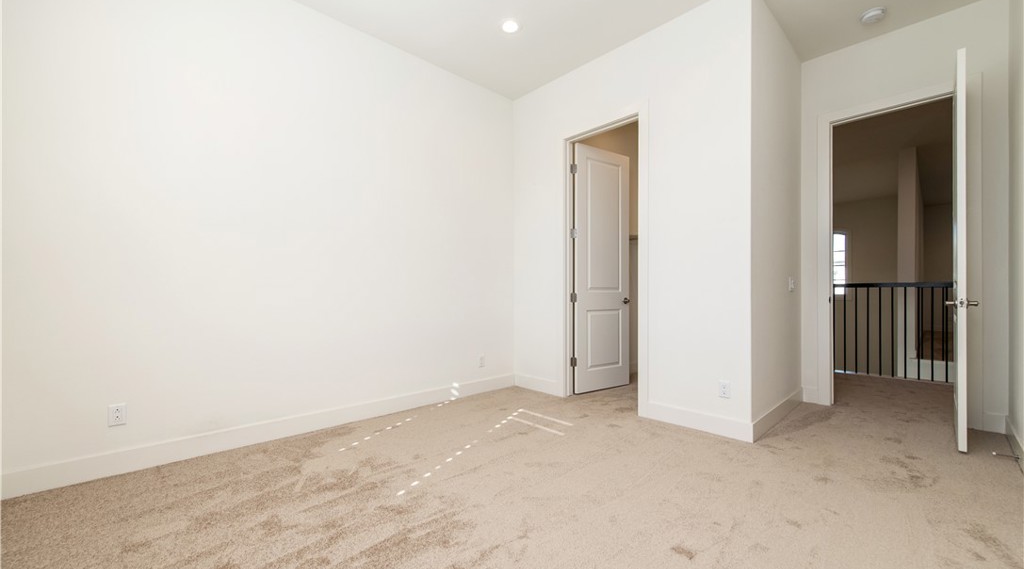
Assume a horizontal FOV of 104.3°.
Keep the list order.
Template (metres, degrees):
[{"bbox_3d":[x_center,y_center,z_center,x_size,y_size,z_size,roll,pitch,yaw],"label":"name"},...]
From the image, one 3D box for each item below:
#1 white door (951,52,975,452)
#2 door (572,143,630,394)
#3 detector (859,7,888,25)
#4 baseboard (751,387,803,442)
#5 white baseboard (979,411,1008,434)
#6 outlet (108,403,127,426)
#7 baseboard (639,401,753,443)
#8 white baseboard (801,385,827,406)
[{"bbox_3d":[2.973,-0.196,2.636,0.762,2.420,0.037,0,-1,-43],"label":"white door"},{"bbox_3d":[0.920,-0.147,4.032,0.762,2.420,0.037,0,0,-32],"label":"door"},{"bbox_3d":[2.668,-1.979,2.945,0.140,0.040,0.140,0,-1,-43],"label":"detector"},{"bbox_3d":[2.095,0.984,3.092,1.422,0.126,0.016,0,-1,-43],"label":"baseboard"},{"bbox_3d":[3.361,0.974,2.774,0.016,0.126,0.133,0,-1,-43],"label":"white baseboard"},{"bbox_3d":[-2.165,0.720,2.186,0.070,0.115,0.008,0,-1,-43],"label":"outlet"},{"bbox_3d":[1.315,0.983,2.895,0.016,0.126,0.798,0,-1,-43],"label":"baseboard"},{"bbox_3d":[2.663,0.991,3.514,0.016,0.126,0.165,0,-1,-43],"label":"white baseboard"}]

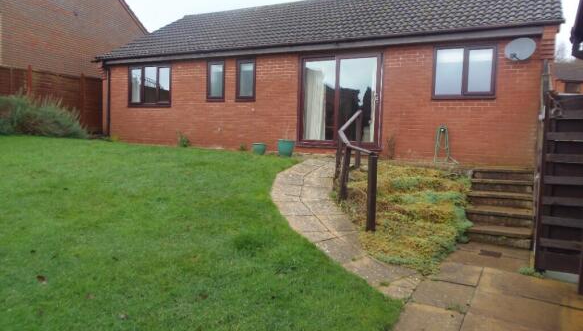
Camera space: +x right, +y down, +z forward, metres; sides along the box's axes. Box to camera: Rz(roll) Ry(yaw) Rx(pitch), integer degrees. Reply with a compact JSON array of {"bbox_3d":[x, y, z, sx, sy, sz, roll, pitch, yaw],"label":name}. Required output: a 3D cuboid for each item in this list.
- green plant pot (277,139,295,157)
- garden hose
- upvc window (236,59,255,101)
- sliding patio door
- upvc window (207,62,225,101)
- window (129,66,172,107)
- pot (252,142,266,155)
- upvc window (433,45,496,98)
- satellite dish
[{"bbox_3d":[-0.121,-0.384,9.022,0.391,0.388,0.391,2,4,0],"label":"green plant pot"},{"bbox_3d":[3.042,-0.403,7.908,0.477,0.815,0.130,4,4,25],"label":"garden hose"},{"bbox_3d":[-1.100,-2.070,9.901,0.562,1.030,0.100,4,4,25],"label":"upvc window"},{"bbox_3d":[1.046,-1.399,8.906,1.945,2.060,0.120,4,4,25],"label":"sliding patio door"},{"bbox_3d":[-1.899,-2.131,10.281,0.539,1.033,0.100,4,4,25],"label":"upvc window"},{"bbox_3d":[-3.925,-2.196,11.247,1.583,1.149,0.100,4,4,25],"label":"window"},{"bbox_3d":[-0.735,-0.379,9.338,0.328,0.282,0.328,2,4,0],"label":"pot"},{"bbox_3d":[3.331,-1.797,7.795,1.131,1.035,0.100,4,4,25],"label":"upvc window"},{"bbox_3d":[4.030,-2.046,7.128,0.500,0.430,0.350,5,5,43],"label":"satellite dish"}]

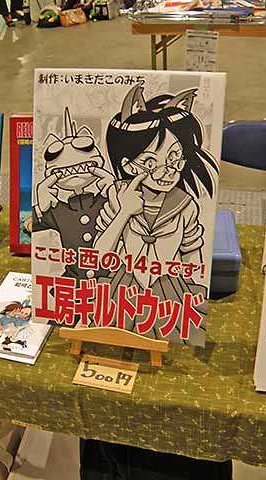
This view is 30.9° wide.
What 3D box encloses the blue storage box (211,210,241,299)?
[{"bbox_3d":[0.092,0.018,0.891,0.211,0.087,0.156,1,34,7],"label":"blue storage box"}]

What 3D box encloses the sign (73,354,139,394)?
[{"bbox_3d":[-0.038,0.197,0.712,0.088,0.003,0.054,6,35,13],"label":"sign"}]

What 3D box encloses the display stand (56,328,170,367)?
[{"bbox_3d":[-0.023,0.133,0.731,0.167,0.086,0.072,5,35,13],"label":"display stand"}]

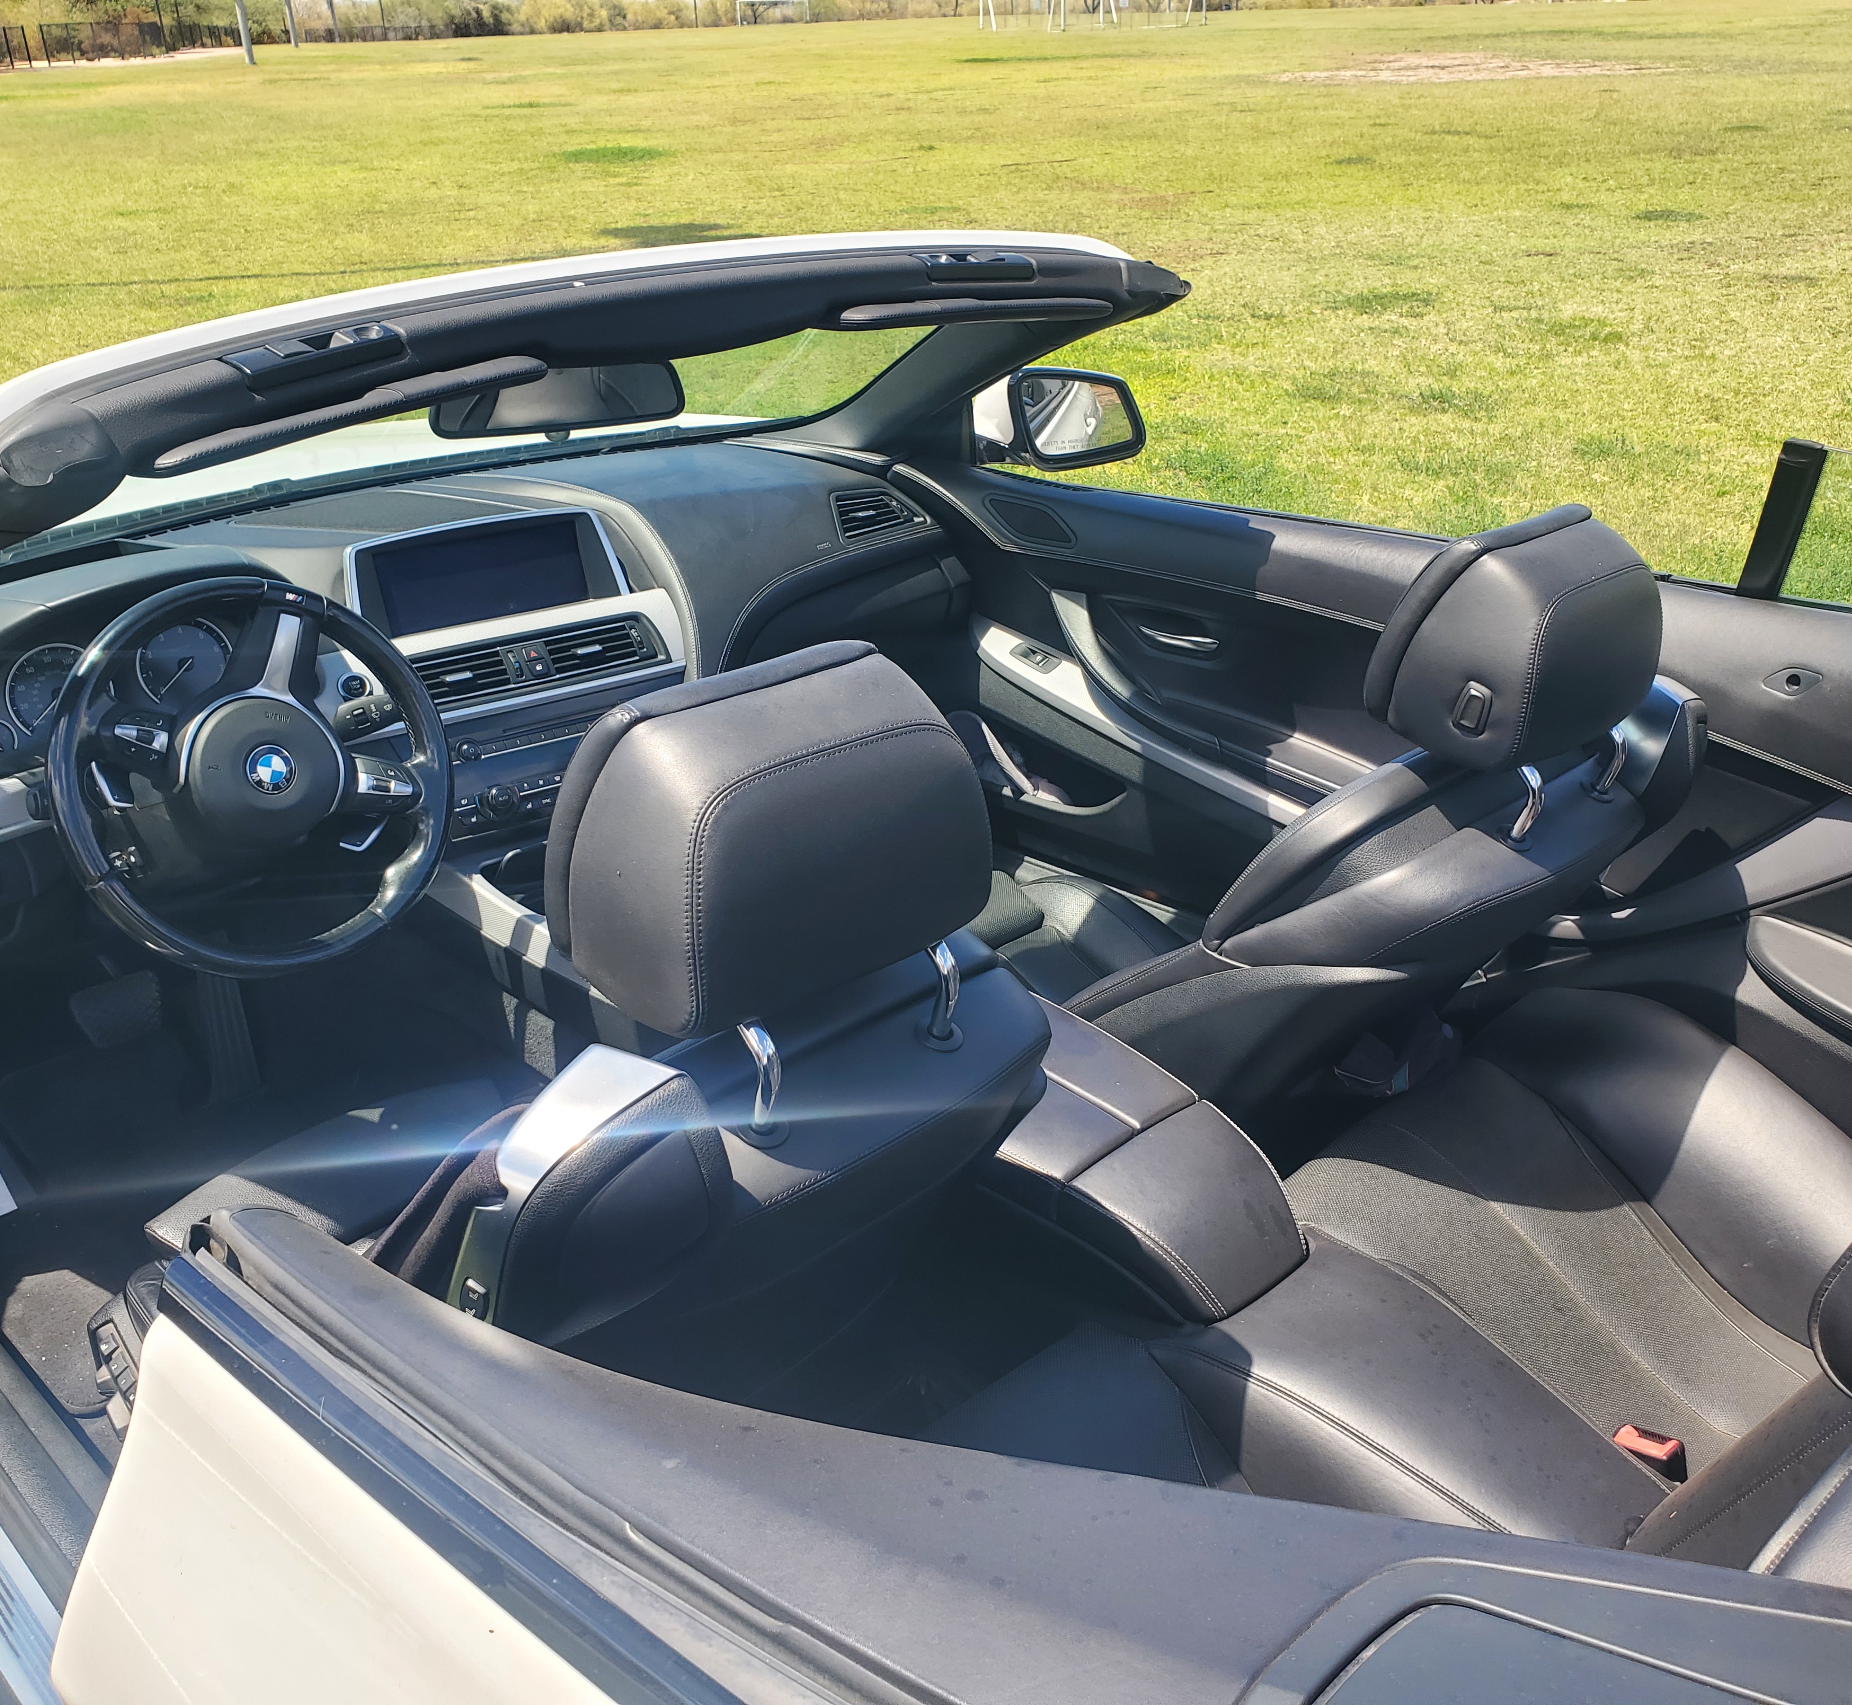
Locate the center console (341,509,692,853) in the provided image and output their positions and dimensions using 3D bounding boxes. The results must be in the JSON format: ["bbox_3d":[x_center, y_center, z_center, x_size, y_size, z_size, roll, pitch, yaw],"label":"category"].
[{"bbox_3d":[-0.445,-0.194,1.935,0.390,0.340,0.200,-18,21,-32],"label":"center console"}]

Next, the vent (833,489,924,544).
[{"bbox_3d":[-0.063,-0.461,2.283,0.155,0.070,0.045,-23,19,-38],"label":"vent"}]

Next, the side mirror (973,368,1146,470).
[{"bbox_3d":[0.163,-0.628,2.455,0.255,0.148,0.170,-18,31,-31],"label":"side mirror"}]

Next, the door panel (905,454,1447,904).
[{"bbox_3d":[0.326,-0.166,2.168,0.160,0.620,1.120,-23,34,-38],"label":"door panel"}]

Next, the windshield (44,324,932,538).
[{"bbox_3d":[-0.500,-0.467,1.846,1.340,0.130,0.740,-23,8,-38],"label":"windshield"}]

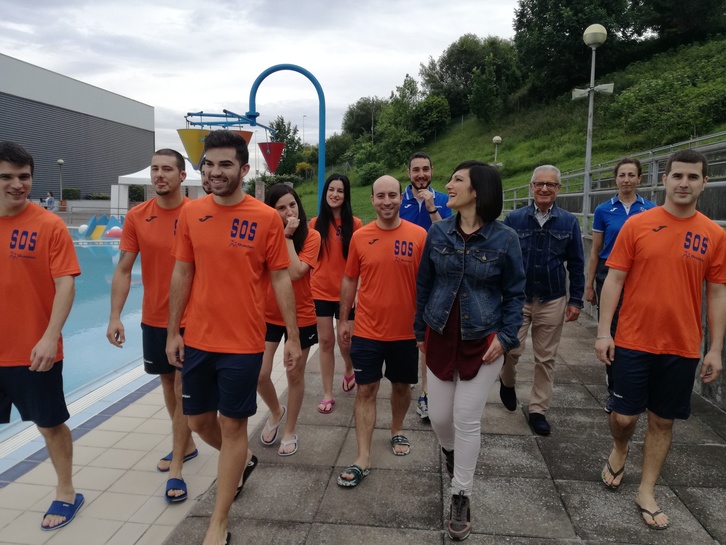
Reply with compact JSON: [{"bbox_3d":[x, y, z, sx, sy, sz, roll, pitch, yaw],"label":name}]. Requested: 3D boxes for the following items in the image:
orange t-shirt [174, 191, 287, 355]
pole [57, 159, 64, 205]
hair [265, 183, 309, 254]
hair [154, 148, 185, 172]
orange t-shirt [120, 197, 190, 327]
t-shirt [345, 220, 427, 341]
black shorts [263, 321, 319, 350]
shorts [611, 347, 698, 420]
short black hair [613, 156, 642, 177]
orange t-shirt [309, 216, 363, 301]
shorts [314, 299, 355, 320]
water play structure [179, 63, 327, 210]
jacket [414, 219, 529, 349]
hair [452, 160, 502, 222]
[{"bbox_3d":[-0.576,-0.002,2.510,0.510,0.690,0.290,1,7,6],"label":"orange t-shirt"},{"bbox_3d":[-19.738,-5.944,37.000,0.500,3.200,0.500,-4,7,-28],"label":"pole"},{"bbox_3d":[-0.463,-0.327,3.430,0.270,0.450,0.240,1,7,6],"label":"hair"},{"bbox_3d":[-0.975,-0.560,2.870,0.155,0.140,0.185,1,7,12],"label":"hair"},{"bbox_3d":[-1.002,-0.060,2.950,0.490,0.680,0.280,0,7,-3],"label":"orange t-shirt"},{"bbox_3d":[0.132,0.042,3.180,0.490,0.690,0.290,1,7,4],"label":"t-shirt"},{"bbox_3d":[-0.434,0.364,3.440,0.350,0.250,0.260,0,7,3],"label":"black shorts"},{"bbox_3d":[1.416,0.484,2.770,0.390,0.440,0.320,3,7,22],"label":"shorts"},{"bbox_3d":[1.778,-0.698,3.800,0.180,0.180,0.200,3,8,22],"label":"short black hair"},{"bbox_3d":[-0.202,-0.107,4.170,0.420,0.620,0.260,0,7,0],"label":"orange t-shirt"},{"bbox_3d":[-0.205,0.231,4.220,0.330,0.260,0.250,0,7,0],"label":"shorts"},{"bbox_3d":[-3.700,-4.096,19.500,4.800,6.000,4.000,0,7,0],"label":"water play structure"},{"bbox_3d":[0.518,0.058,2.730,0.500,0.620,0.310,2,7,16],"label":"jacket"},{"bbox_3d":[0.538,-0.380,2.660,0.230,0.280,0.200,-1,7,-7],"label":"hair"}]

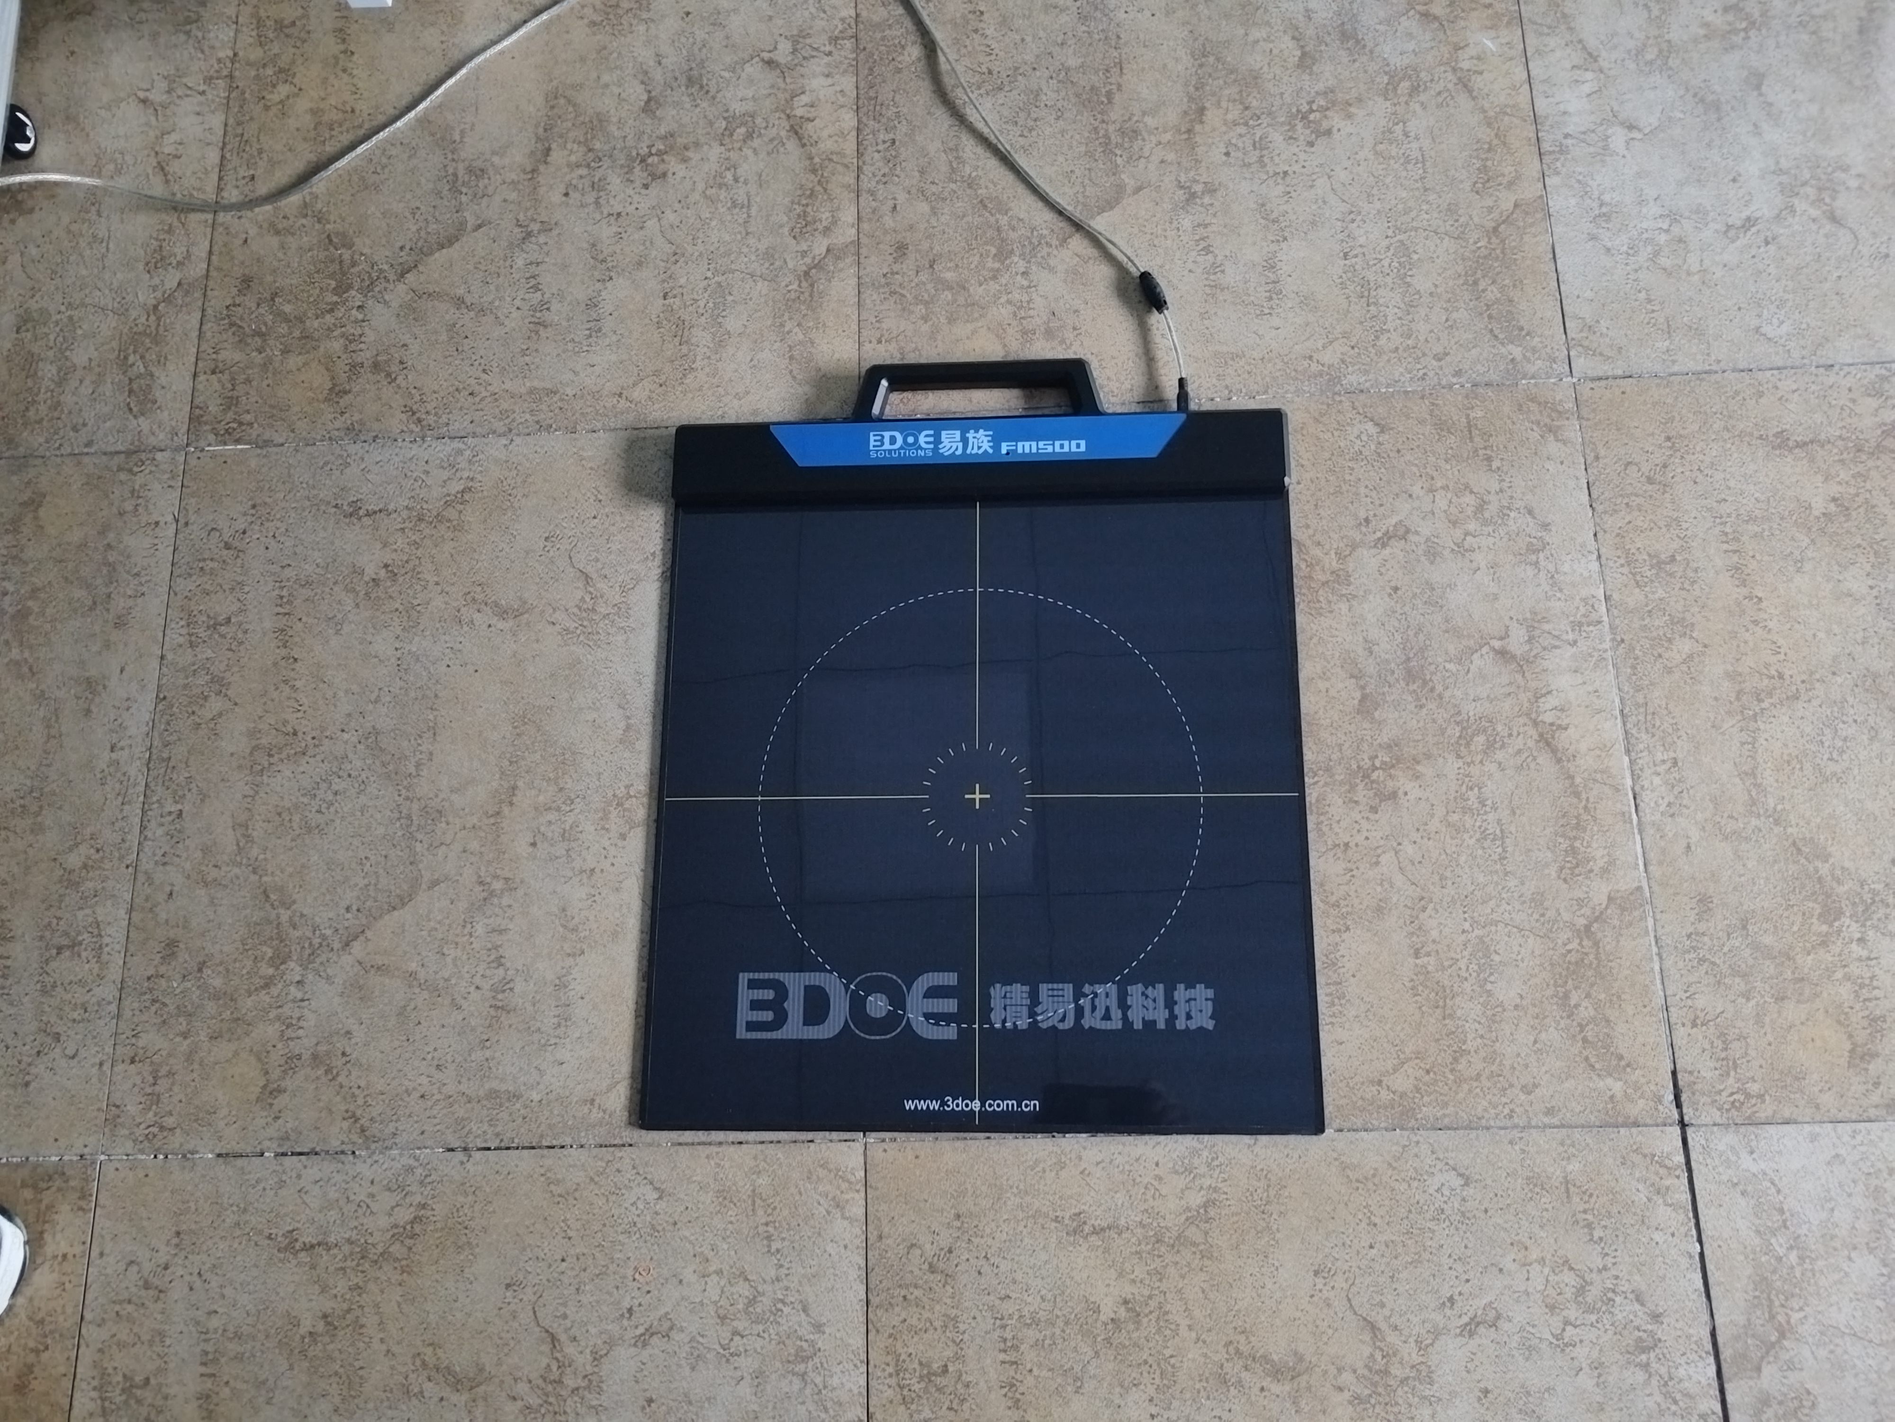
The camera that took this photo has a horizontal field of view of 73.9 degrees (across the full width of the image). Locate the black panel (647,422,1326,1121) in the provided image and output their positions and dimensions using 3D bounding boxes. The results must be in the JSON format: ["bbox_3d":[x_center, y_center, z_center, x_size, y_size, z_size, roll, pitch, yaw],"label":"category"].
[{"bbox_3d":[0.024,0.036,1.003,0.512,0.028,0.571,-1,77,3],"label":"black panel"}]

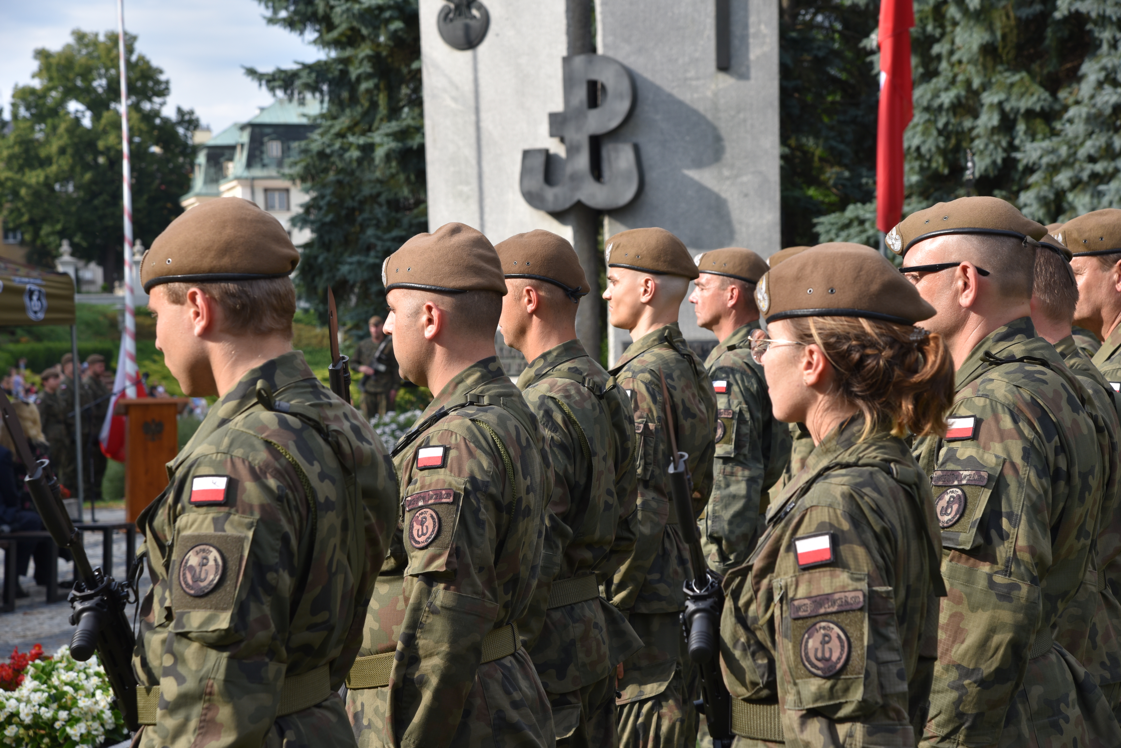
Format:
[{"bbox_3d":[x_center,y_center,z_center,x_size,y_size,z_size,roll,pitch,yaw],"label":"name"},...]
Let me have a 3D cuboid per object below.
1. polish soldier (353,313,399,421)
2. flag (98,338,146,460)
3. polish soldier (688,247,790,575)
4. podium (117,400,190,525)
[{"bbox_3d":[-2.167,0.231,31.323,0.600,1.840,0.400,-1,1,5],"label":"polish soldier"},{"bbox_3d":[-4.724,0.284,29.019,0.680,1.500,0.400,-1,1,-9],"label":"flag"},{"bbox_3d":[0.589,0.515,8.373,0.350,1.830,0.540,0,1,15],"label":"polish soldier"},{"bbox_3d":[-3.696,0.823,24.015,0.660,1.210,0.500,-1,1,-14],"label":"podium"}]

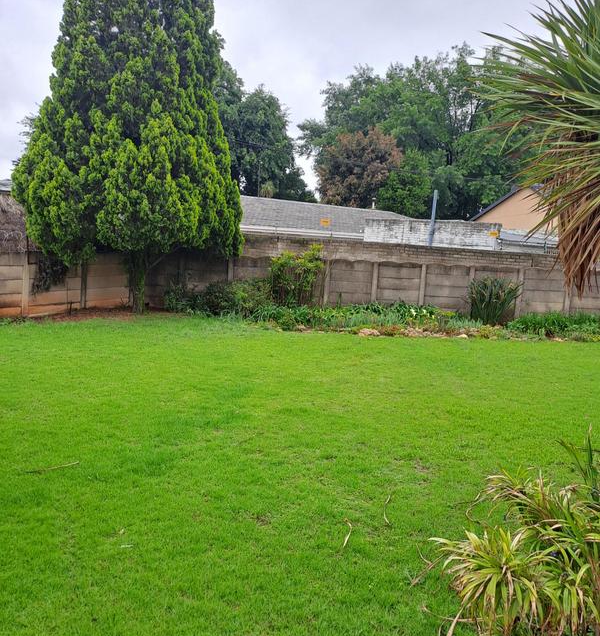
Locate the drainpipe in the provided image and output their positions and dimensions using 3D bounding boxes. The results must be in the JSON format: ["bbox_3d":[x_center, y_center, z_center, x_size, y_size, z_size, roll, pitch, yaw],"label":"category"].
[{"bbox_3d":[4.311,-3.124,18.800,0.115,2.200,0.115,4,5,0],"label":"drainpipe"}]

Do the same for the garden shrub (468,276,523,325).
[{"bbox_3d":[5.083,-0.431,15.100,1.400,1.280,1.250,4,5,0],"label":"garden shrub"}]

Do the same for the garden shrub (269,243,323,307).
[{"bbox_3d":[-0.093,-1.072,15.300,1.400,1.700,1.250,4,5,0],"label":"garden shrub"}]

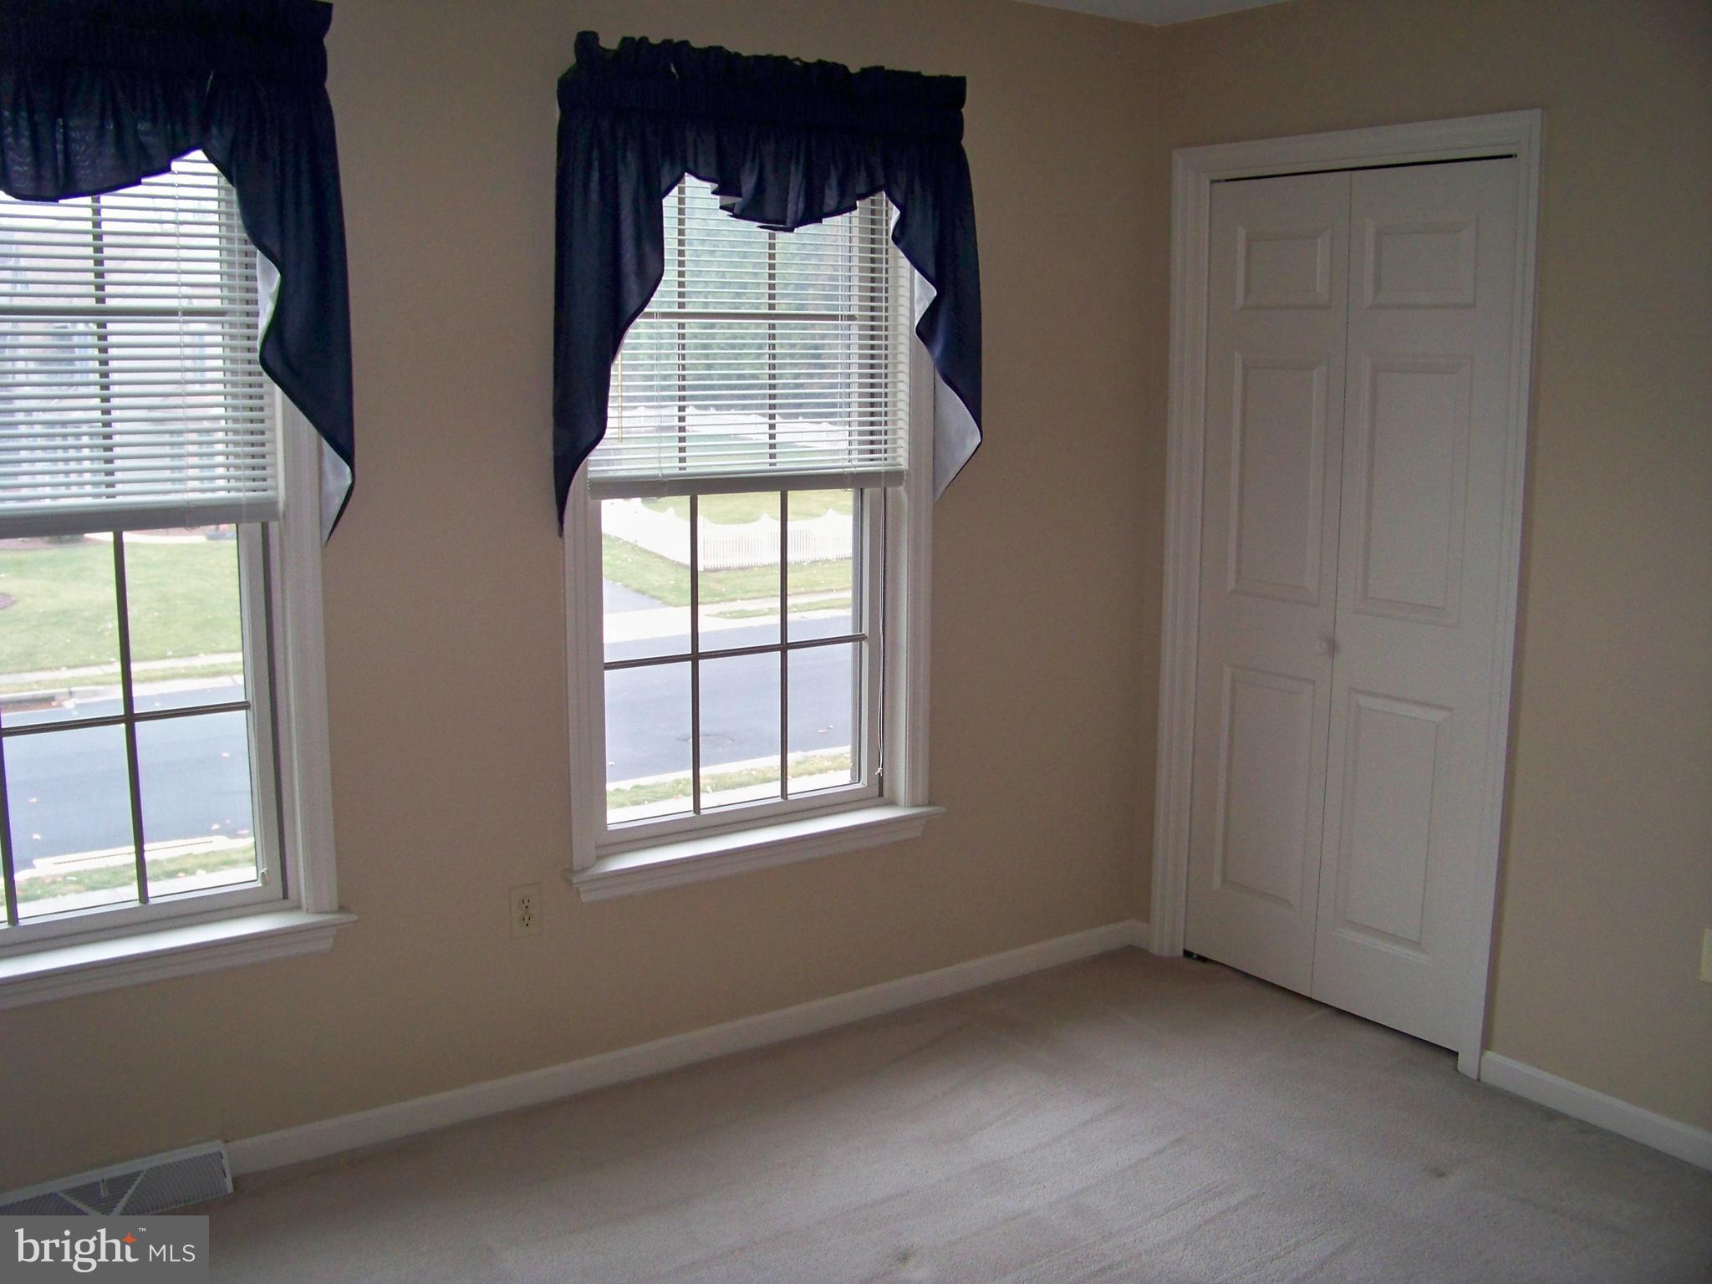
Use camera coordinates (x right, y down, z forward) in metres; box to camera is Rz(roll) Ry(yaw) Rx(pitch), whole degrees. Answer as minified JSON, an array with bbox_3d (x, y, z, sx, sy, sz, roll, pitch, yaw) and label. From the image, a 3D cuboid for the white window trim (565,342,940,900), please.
[{"bbox_3d":[-0.211,-0.321,3.667,0.980,1.690,0.075,-6,11,-34],"label":"white window trim"}]

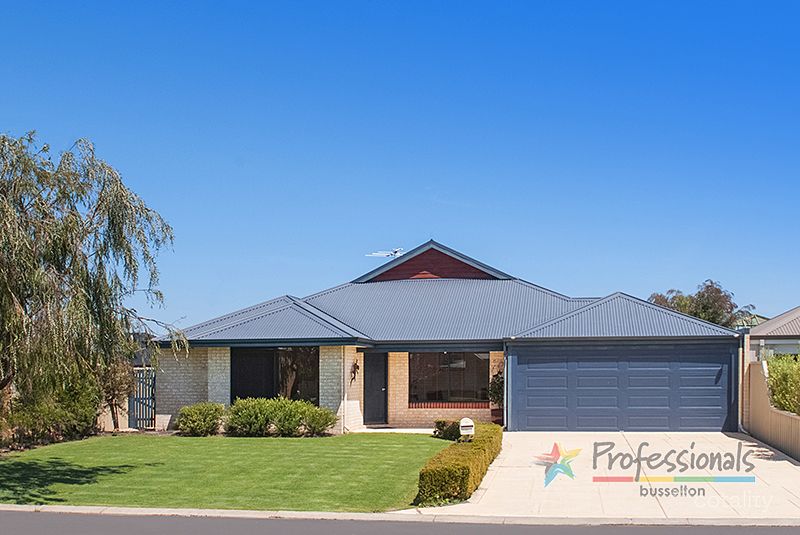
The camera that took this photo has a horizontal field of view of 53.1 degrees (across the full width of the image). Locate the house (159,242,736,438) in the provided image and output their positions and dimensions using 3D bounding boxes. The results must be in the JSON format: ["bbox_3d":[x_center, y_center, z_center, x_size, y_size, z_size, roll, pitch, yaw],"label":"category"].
[{"bbox_3d":[1.799,2.131,26.650,15.500,5.600,14.000,-1,-7,10],"label":"house"}]

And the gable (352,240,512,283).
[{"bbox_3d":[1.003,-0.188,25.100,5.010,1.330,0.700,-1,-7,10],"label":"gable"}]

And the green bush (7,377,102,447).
[{"bbox_3d":[-8.136,3.369,18.800,2.100,1.500,1.900,-1,-6,11],"label":"green bush"}]

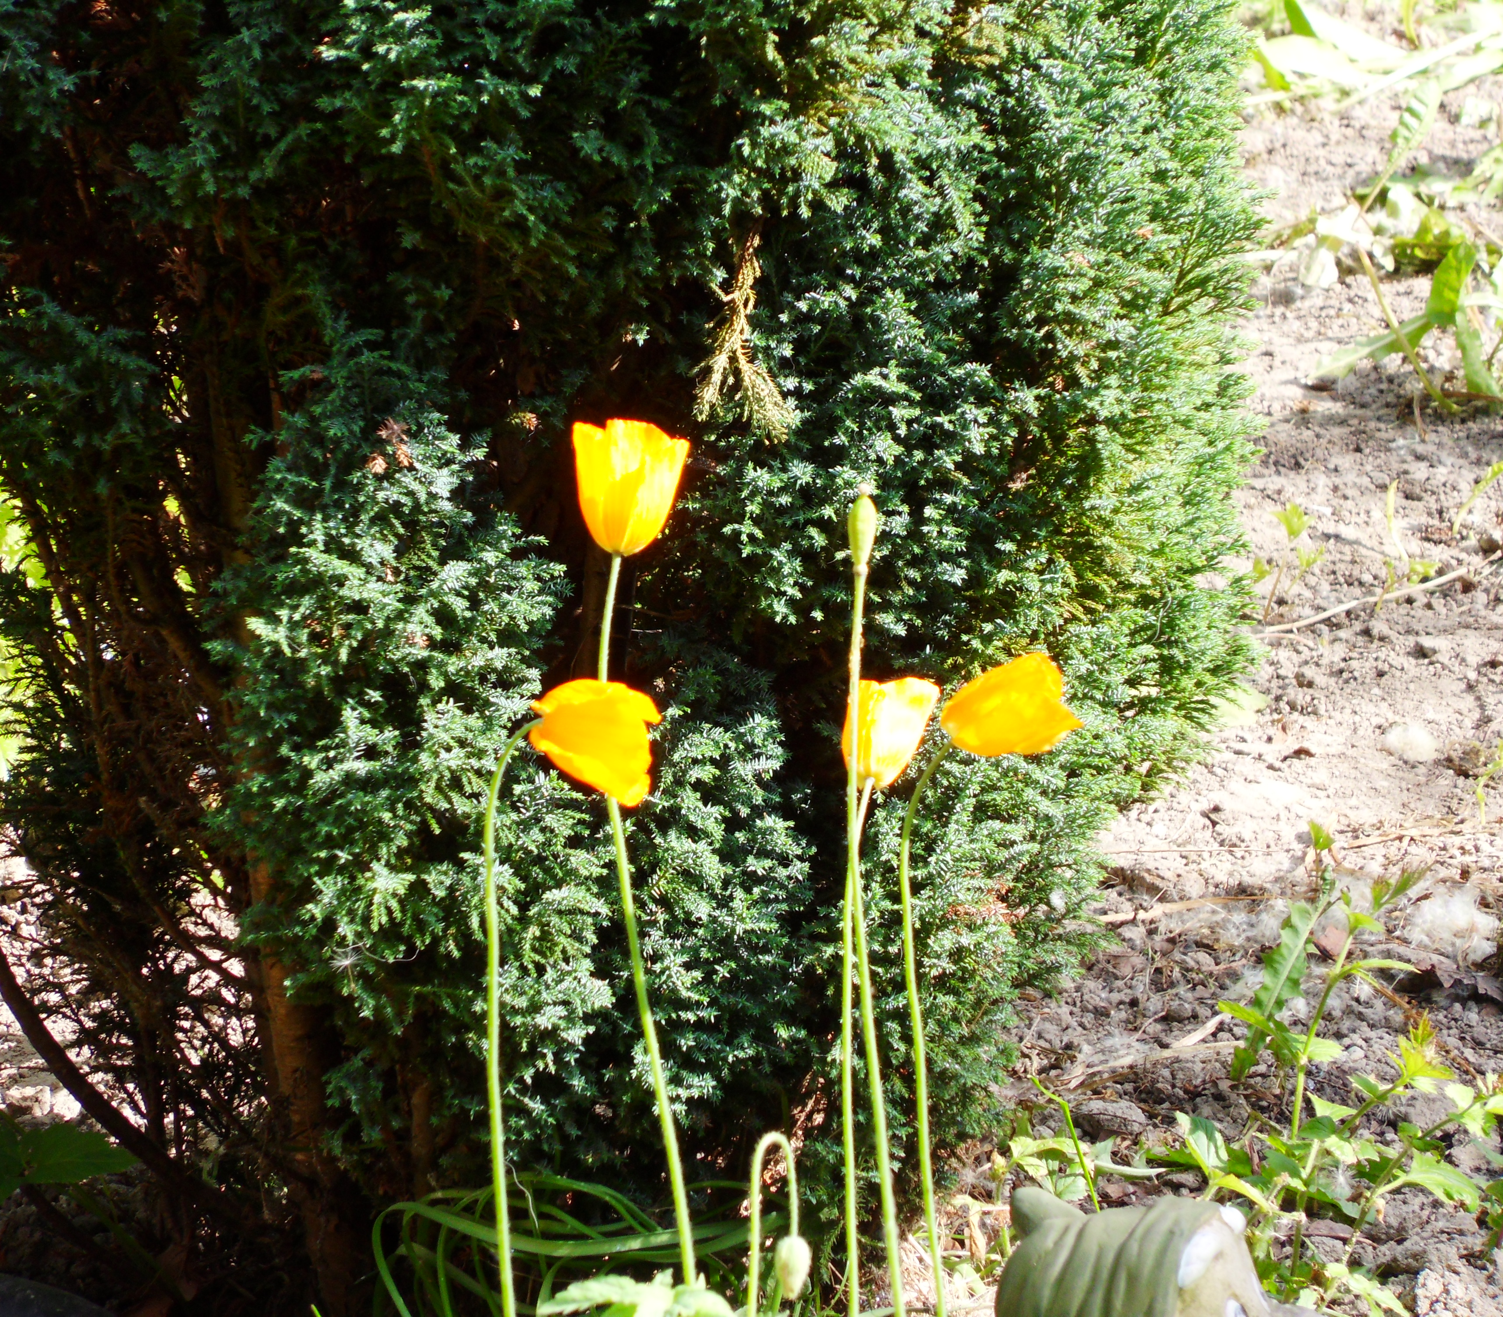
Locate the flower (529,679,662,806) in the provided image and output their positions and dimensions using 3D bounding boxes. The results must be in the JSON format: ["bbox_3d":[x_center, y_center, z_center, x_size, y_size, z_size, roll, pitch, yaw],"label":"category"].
[{"bbox_3d":[-0.047,0.025,3.690,0.040,0.032,0.032,20,0,0],"label":"flower"}]

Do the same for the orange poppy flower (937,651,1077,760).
[{"bbox_3d":[0.079,0.014,3.700,0.042,0.031,0.031,-15,0,-6],"label":"orange poppy flower"}]

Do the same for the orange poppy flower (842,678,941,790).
[{"bbox_3d":[0.043,0.023,3.720,0.029,0.036,0.029,12,7,0],"label":"orange poppy flower"}]

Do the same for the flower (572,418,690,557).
[{"bbox_3d":[-0.037,-0.052,3.720,0.035,0.041,0.035,2,9,0],"label":"flower"}]

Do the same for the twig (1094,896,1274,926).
[{"bbox_3d":[0.154,0.090,4.320,0.068,0.005,0.009,-6,18,-19],"label":"twig"}]

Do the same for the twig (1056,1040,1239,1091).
[{"bbox_3d":[0.136,0.138,4.150,0.074,0.007,0.014,-10,20,-30],"label":"twig"}]

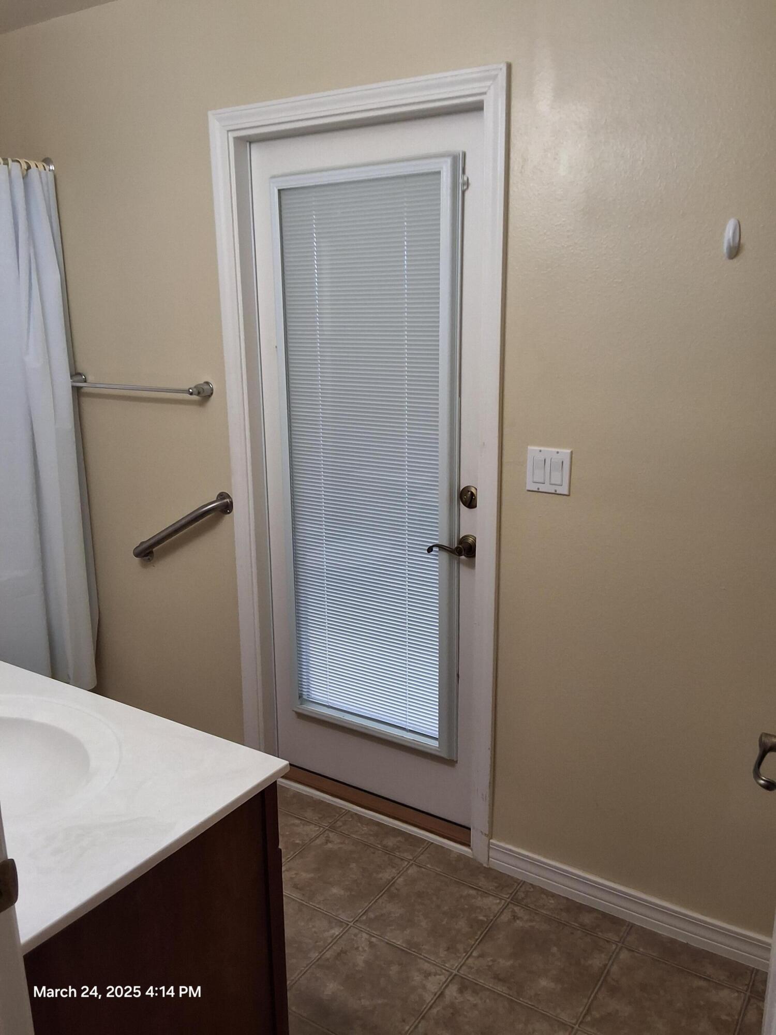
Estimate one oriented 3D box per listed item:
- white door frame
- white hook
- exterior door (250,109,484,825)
[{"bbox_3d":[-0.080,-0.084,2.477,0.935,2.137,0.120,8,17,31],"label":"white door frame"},{"bbox_3d":[0.722,-0.585,1.756,0.026,0.084,0.028,8,17,31],"label":"white hook"},{"bbox_3d":[-0.051,-0.079,2.504,0.809,2.019,0.067,8,17,31],"label":"exterior door"}]

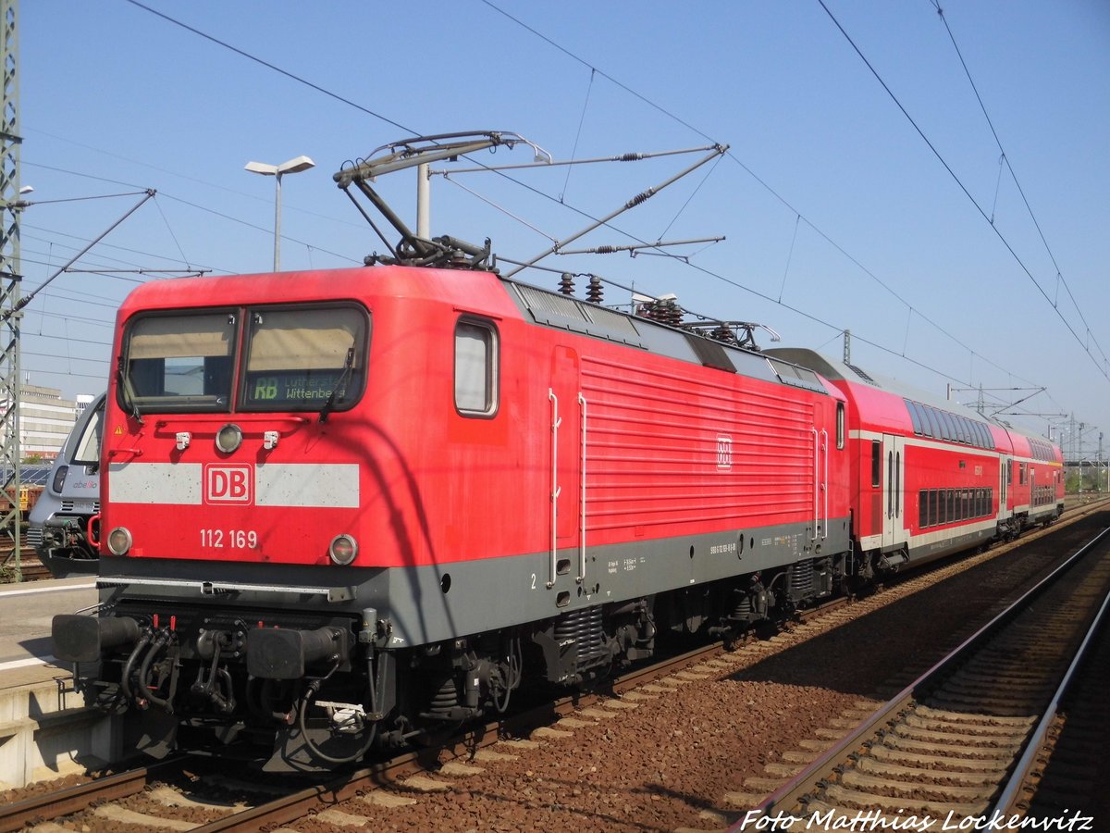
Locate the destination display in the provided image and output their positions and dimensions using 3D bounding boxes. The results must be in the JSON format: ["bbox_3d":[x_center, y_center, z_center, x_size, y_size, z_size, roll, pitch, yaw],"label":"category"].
[{"bbox_3d":[-1.925,-0.207,10.332,0.865,0.258,0.100,-1,-10,24],"label":"destination display"}]

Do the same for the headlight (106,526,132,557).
[{"bbox_3d":[-3.375,0.973,10.712,0.215,0.215,0.070,-1,-3,24],"label":"headlight"}]

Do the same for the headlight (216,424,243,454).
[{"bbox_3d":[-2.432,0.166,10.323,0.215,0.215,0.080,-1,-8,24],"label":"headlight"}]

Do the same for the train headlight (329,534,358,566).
[{"bbox_3d":[-1.513,0.957,9.879,0.215,0.215,0.070,-1,-3,24],"label":"train headlight"}]

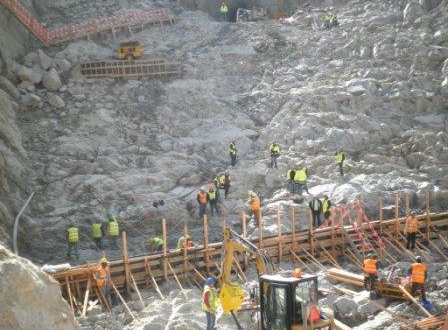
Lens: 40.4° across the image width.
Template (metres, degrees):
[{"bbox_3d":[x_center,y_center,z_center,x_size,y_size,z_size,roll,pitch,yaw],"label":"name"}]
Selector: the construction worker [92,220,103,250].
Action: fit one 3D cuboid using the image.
[{"bbox_3d":[-6.577,3.653,31.700,0.560,1.720,0.420,-2,6,9],"label":"construction worker"}]

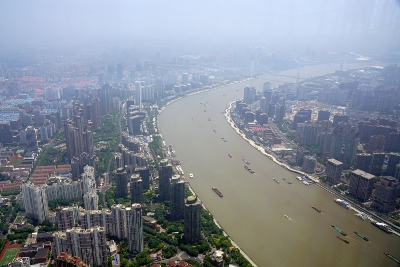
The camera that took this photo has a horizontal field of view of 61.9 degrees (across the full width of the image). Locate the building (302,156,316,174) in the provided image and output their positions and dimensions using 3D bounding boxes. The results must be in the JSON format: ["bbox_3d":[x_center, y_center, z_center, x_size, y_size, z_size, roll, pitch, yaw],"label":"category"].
[{"bbox_3d":[401.700,117.500,1223.730,25.000,66.000,29.000,-9,22,-25],"label":"building"}]

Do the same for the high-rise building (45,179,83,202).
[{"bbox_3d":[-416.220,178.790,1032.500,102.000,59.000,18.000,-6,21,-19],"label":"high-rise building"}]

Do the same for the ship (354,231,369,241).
[{"bbox_3d":[406.630,257.450,838.690,8.500,5.000,42.000,-9,20,-26],"label":"ship"}]

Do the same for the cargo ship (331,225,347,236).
[{"bbox_3d":[358.570,251.090,861.100,8.500,7.000,45.000,-9,21,-28],"label":"cargo ship"}]

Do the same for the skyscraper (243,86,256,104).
[{"bbox_3d":[327.660,-248.500,2201.060,70.000,105.000,38.000,6,20,14],"label":"skyscraper"}]

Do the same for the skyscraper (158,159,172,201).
[{"bbox_3d":[-101.400,137.060,979.720,34.000,121.000,30.000,-1,19,-9],"label":"skyscraper"}]

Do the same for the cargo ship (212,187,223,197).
[{"bbox_3d":[54.810,181.880,1036.480,10.500,9.000,53.000,-8,21,-27],"label":"cargo ship"}]

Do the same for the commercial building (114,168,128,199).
[{"bbox_3d":[-243.420,150.760,1033.130,29.720,91.730,29.720,-8,19,-24],"label":"commercial building"}]

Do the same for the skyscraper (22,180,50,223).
[{"bbox_3d":[-425.580,179.820,863.740,54.000,95.000,23.000,10,20,23],"label":"skyscraper"}]

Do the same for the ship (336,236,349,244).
[{"bbox_3d":[352.510,263.930,824.670,6.500,5.500,32.000,-11,23,-34],"label":"ship"}]

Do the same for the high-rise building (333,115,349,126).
[{"bbox_3d":[701.630,-44.850,1672.040,63.000,81.000,32.000,2,19,5],"label":"high-rise building"}]

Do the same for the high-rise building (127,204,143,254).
[{"bbox_3d":[-144.630,215.510,748.410,32.000,117.000,22.000,2,19,0],"label":"high-rise building"}]

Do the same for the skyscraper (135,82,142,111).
[{"bbox_3d":[-396.060,-250.580,2160.000,29.720,180.310,29.720,2,18,8],"label":"skyscraper"}]

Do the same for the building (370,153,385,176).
[{"bbox_3d":[627.350,110.070,1172.720,33.890,85.470,16.950,1,17,2],"label":"building"}]

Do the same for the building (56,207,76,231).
[{"bbox_3d":[-331.810,222.850,835.350,37.700,73.020,24.510,-2,18,-8],"label":"building"}]

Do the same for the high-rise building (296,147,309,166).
[{"bbox_3d":[391.280,89.610,1267.940,22.490,67.290,37.490,-8,19,-23],"label":"high-rise building"}]

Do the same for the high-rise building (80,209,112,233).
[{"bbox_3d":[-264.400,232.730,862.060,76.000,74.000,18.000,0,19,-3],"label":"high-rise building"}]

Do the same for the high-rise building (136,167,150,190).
[{"bbox_3d":[-185.100,147.300,1080.710,42.960,69.730,25.770,-3,18,-10],"label":"high-rise building"}]

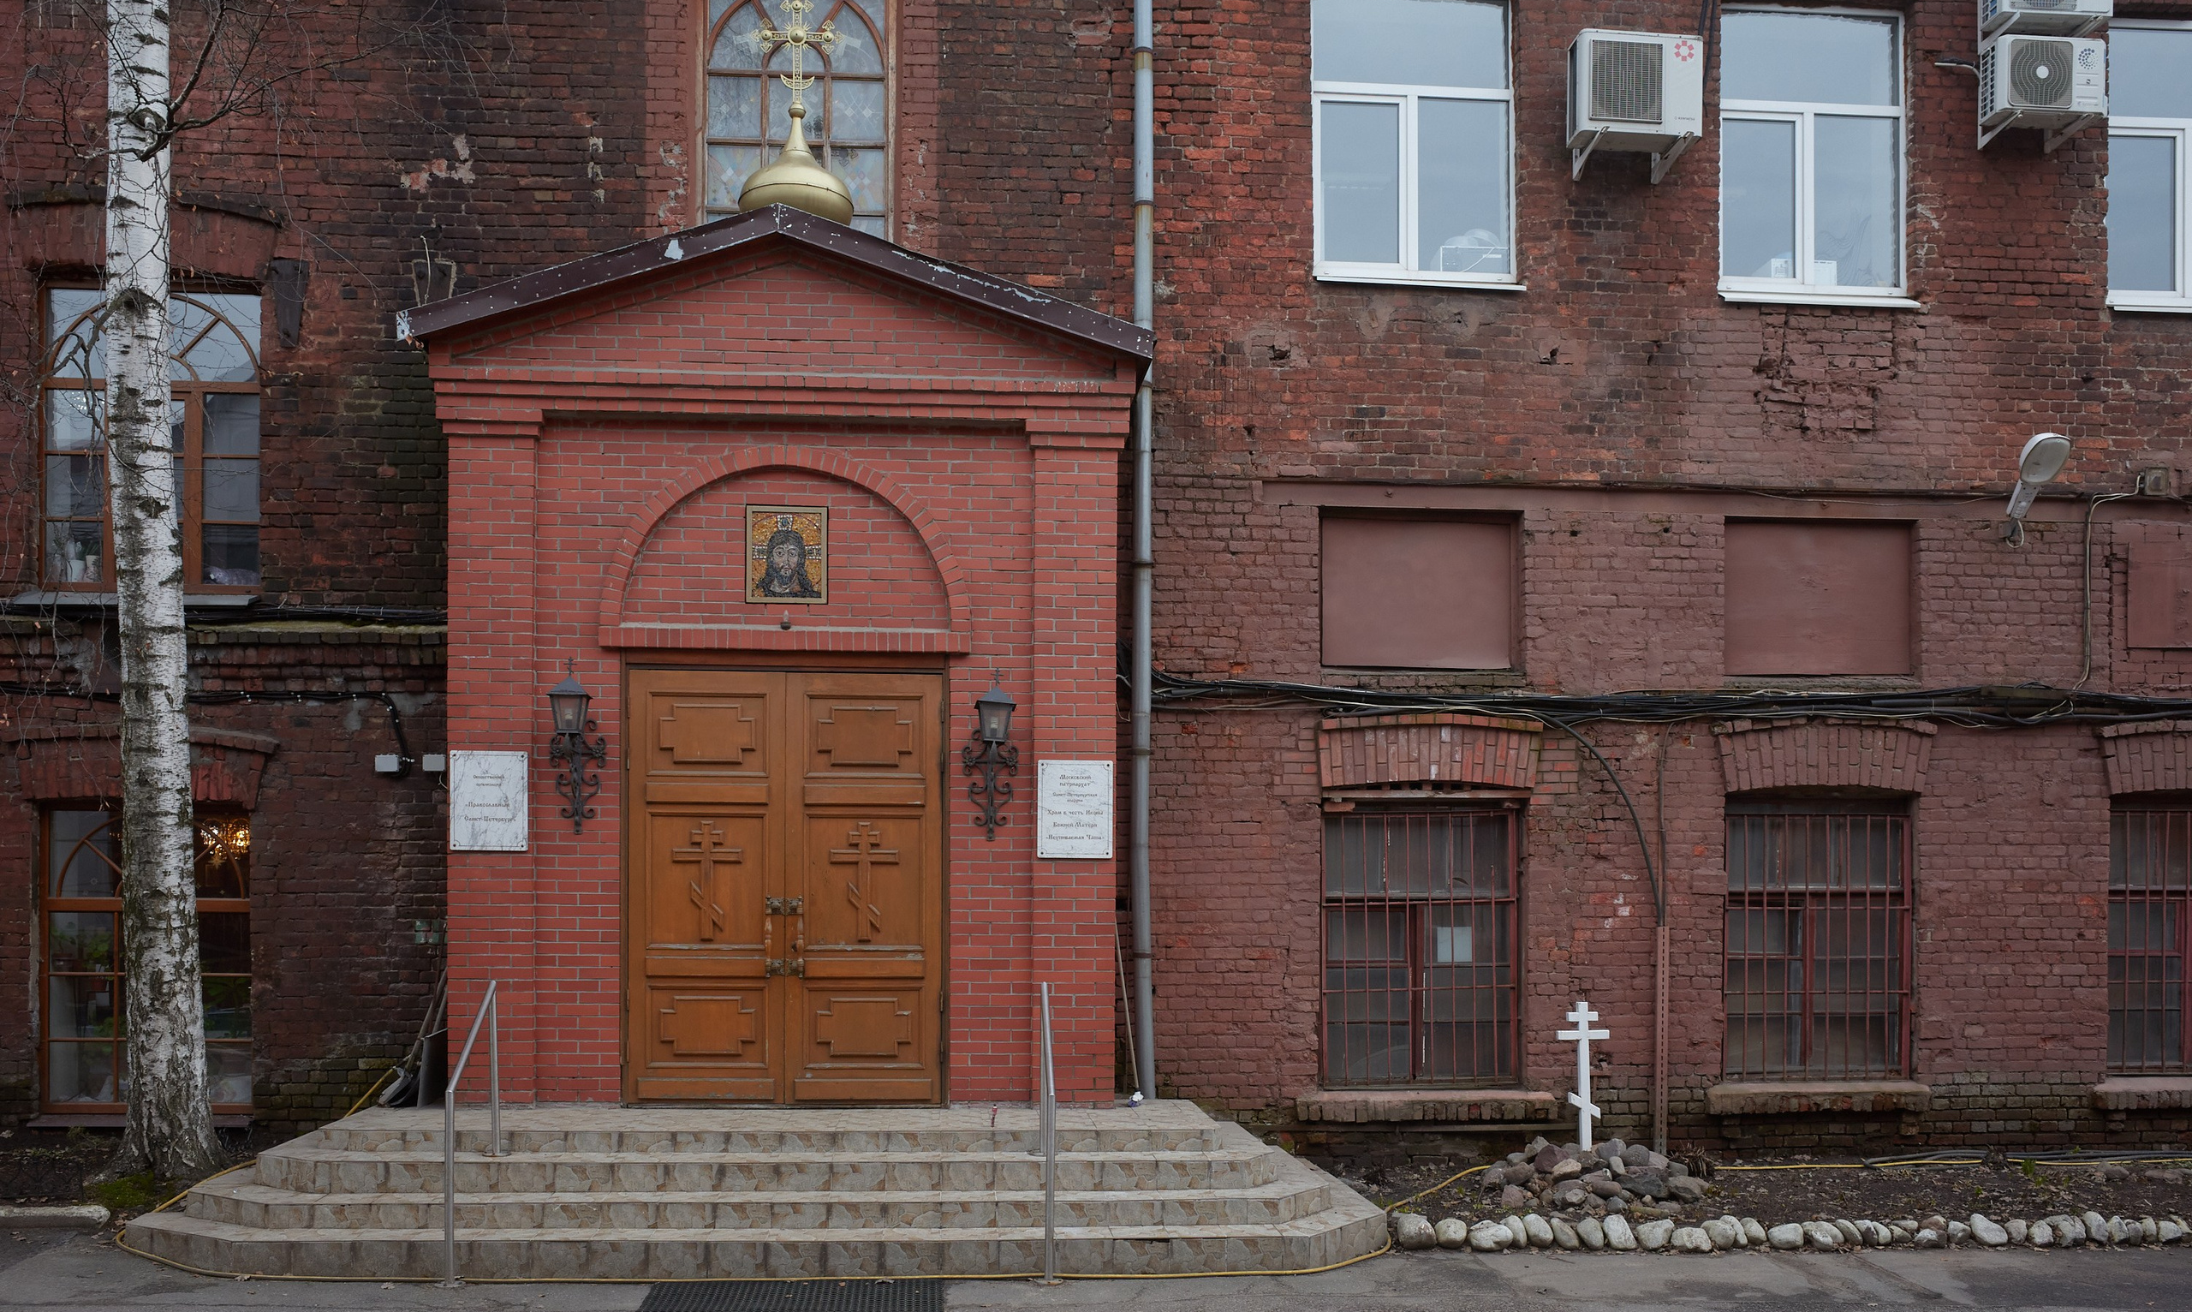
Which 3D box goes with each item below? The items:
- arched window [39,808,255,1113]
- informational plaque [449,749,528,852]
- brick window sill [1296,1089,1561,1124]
[{"bbox_3d":[-6.058,1.940,10.856,1.330,1.930,0.150,1,-2,-4],"label":"arched window"},{"bbox_3d":[-3.654,0.877,10.250,0.455,0.605,0.030,0,-1,-4],"label":"informational plaque"},{"bbox_3d":[2.274,3.093,11.680,1.790,0.190,0.250,0,-1,-4],"label":"brick window sill"}]

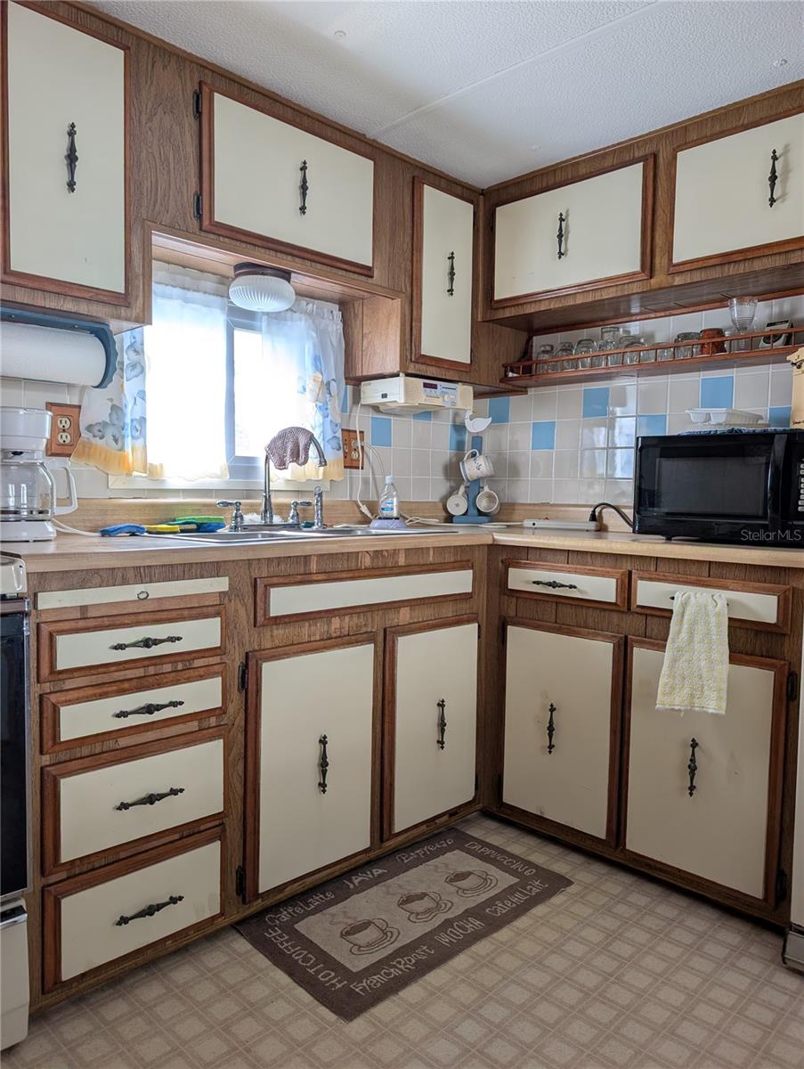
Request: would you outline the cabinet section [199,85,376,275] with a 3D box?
[{"bbox_3d":[-0.289,-0.948,2.044,0.588,0.354,0.045,-2,5,-45],"label":"cabinet section"}]

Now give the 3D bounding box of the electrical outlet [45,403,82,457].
[{"bbox_3d":[-0.884,-0.273,1.952,0.090,0.138,0.020,-2,5,-45],"label":"electrical outlet"}]

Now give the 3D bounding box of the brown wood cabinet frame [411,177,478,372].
[{"bbox_3d":[0.148,-0.855,2.486,0.310,0.578,0.045,-2,5,-45],"label":"brown wood cabinet frame"}]

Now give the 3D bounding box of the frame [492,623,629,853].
[{"bbox_3d":[0.443,0.550,2.112,0.045,0.592,0.395,-2,5,-45],"label":"frame"}]

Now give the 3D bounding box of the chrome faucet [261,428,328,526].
[{"bbox_3d":[-0.321,-0.166,2.186,0.250,0.305,0.080,3,4,33],"label":"chrome faucet"}]

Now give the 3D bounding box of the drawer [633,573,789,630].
[{"bbox_3d":[0.736,0.160,1.801,0.045,0.112,0.387,-2,5,-45],"label":"drawer"}]

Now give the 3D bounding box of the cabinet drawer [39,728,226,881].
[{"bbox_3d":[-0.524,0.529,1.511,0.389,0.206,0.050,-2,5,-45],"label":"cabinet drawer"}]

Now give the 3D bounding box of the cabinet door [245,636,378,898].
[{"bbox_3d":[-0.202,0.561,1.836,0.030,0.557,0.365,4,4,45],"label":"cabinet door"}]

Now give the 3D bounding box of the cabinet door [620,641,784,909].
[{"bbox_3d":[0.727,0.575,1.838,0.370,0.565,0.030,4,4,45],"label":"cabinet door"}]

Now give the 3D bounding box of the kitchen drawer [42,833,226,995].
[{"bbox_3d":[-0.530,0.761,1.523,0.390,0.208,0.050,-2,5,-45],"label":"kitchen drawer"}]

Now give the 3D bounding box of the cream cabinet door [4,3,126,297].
[{"bbox_3d":[-0.726,-0.826,1.619,0.272,0.575,0.045,-2,5,-45],"label":"cream cabinet door"}]

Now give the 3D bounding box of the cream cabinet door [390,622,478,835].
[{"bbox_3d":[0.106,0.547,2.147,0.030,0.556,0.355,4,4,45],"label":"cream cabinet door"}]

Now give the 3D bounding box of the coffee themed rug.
[{"bbox_3d":[0.026,0.934,1.885,0.775,0.010,0.447,-2,5,-45],"label":"coffee themed rug"}]

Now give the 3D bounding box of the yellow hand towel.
[{"bbox_3d":[0.702,0.287,1.797,0.045,0.302,0.172,-2,5,-45],"label":"yellow hand towel"}]

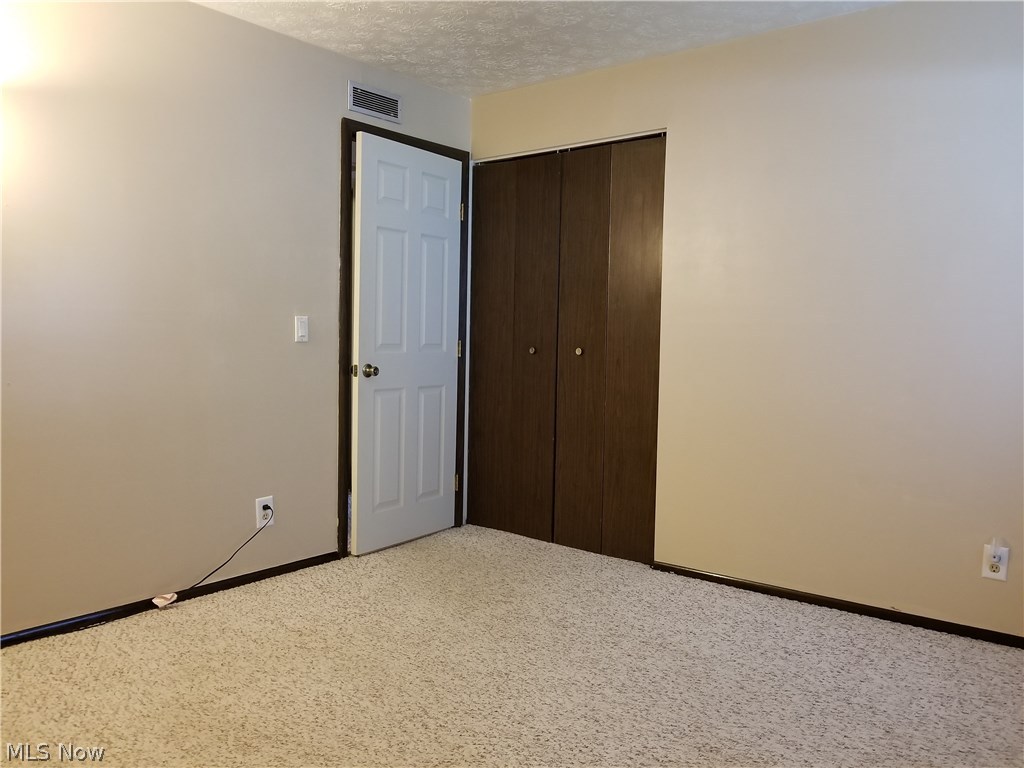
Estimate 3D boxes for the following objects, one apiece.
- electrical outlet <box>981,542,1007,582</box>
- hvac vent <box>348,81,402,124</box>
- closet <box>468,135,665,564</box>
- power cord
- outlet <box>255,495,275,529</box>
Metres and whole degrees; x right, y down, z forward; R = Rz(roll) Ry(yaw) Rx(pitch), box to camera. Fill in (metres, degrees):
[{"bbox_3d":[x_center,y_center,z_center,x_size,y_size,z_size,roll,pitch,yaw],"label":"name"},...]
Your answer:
[{"bbox_3d":[1.786,0.663,2.844,0.076,0.121,0.020,4,5,39],"label":"electrical outlet"},{"bbox_3d":[-0.668,-1.398,3.823,0.025,0.139,0.345,4,5,39],"label":"hvac vent"},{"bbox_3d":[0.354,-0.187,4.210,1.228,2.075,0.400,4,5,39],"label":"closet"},{"bbox_3d":[-1.193,0.699,3.333,0.045,0.295,0.399,4,5,39],"label":"power cord"},{"bbox_3d":[-1.103,0.578,3.456,0.020,0.127,0.080,4,5,39],"label":"outlet"}]

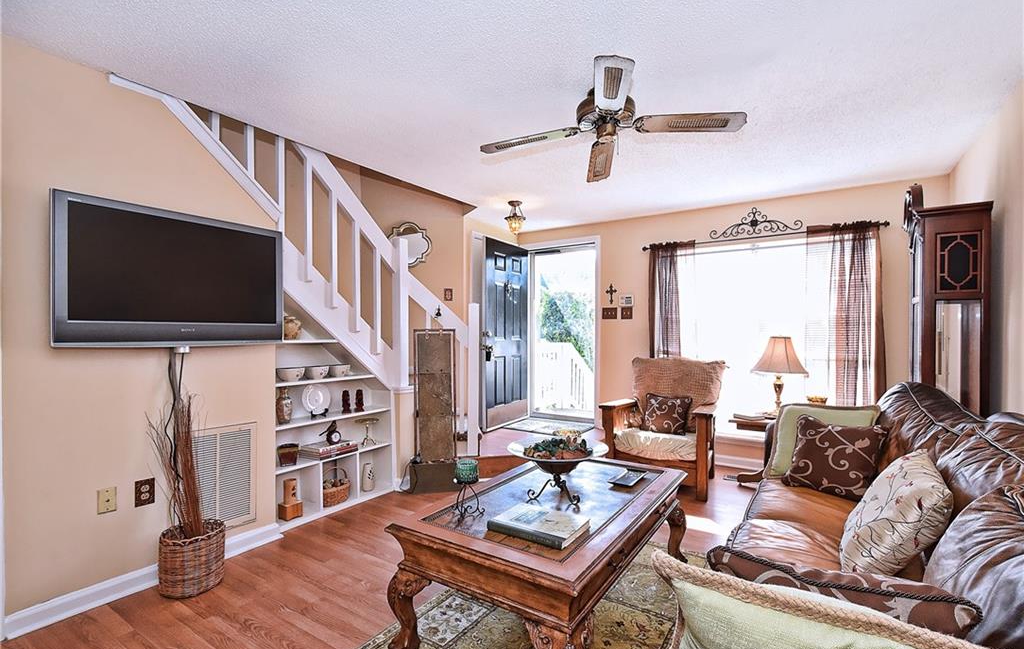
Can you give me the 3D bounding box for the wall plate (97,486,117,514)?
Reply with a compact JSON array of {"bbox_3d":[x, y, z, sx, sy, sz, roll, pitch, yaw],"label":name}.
[{"bbox_3d":[-1.875,0.820,1.978,0.010,0.114,0.070,0,0,37],"label":"wall plate"}]

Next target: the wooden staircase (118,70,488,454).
[{"bbox_3d":[-1.371,-0.015,3.099,1.100,2.300,2.450,0,-1,36],"label":"wooden staircase"}]

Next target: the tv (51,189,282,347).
[{"bbox_3d":[-1.661,-0.229,2.183,0.100,0.650,0.965,0,0,33],"label":"tv"}]

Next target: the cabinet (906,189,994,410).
[{"bbox_3d":[2.580,0.217,2.553,0.310,2.180,0.470,0,-1,36],"label":"cabinet"}]

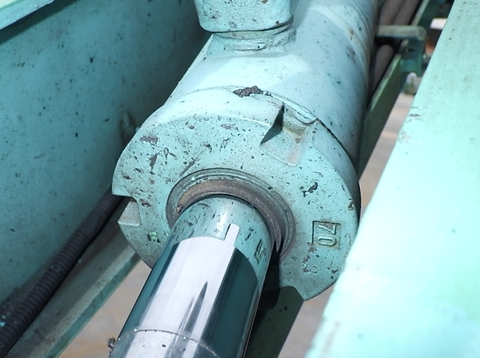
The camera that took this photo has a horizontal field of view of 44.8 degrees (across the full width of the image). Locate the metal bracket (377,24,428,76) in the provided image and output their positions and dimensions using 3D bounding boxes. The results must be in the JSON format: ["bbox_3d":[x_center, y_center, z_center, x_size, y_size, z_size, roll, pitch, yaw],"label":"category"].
[{"bbox_3d":[0.197,-0.165,0.740,0.070,0.054,0.031,9,40,15],"label":"metal bracket"}]

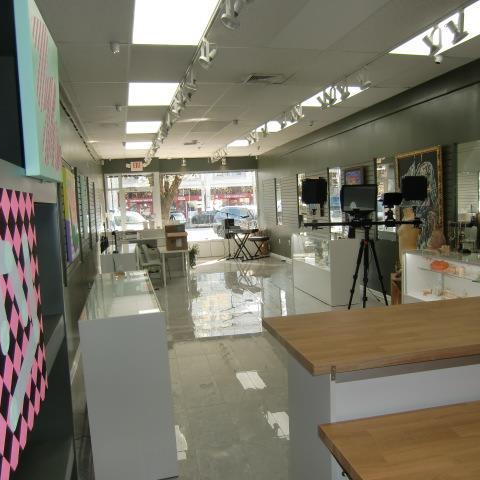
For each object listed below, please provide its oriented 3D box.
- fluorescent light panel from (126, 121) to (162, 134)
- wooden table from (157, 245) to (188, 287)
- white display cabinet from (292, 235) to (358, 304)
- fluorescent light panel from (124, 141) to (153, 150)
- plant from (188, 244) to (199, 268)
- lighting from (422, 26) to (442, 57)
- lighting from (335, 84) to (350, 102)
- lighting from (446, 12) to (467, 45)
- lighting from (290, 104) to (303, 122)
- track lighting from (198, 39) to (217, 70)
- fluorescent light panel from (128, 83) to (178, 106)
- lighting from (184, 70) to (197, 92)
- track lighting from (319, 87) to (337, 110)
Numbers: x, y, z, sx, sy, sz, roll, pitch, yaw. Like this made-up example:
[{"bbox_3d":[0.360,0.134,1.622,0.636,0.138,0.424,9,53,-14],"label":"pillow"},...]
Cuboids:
[{"bbox_3d":[-1.741,-2.033,7.999,0.600,0.060,1.200,-4,5,-14],"label":"fluorescent light panel"},{"bbox_3d":[-1.480,0.571,9.741,0.580,0.720,1.200,-4,5,-14],"label":"wooden table"},{"bbox_3d":[1.395,0.433,7.386,0.470,0.970,1.700,-3,5,-12],"label":"white display cabinet"},{"bbox_3d":[-2.402,-2.239,10.500,0.610,0.050,1.220,-4,5,-15],"label":"fluorescent light panel"},{"bbox_3d":[-1.208,0.401,11.223,0.300,0.620,0.300,-4,5,-15],"label":"plant"},{"bbox_3d":[1.564,-1.615,3.579,0.180,0.250,0.130,-3,5,-2],"label":"lighting"},{"bbox_3d":[1.217,-1.746,5.270,0.170,0.220,0.140,-4,5,-15],"label":"lighting"},{"bbox_3d":[1.633,-1.595,3.318,0.180,0.250,0.130,-3,5,-2],"label":"lighting"},{"bbox_3d":[0.819,-1.839,6.522,0.180,0.250,0.140,-3,5,-4],"label":"lighting"},{"bbox_3d":[-0.257,-1.538,3.637,0.160,0.250,0.130,-3,5,-4],"label":"track lighting"},{"bbox_3d":[-1.149,-1.902,5.809,0.610,0.050,1.220,-4,5,-15],"label":"fluorescent light panel"},{"bbox_3d":[-0.482,-1.601,4.417,0.160,0.240,0.130,-3,5,-4],"label":"lighting"},{"bbox_3d":[1.108,-1.792,5.620,0.180,0.270,0.150,-4,5,-15],"label":"track lighting"}]

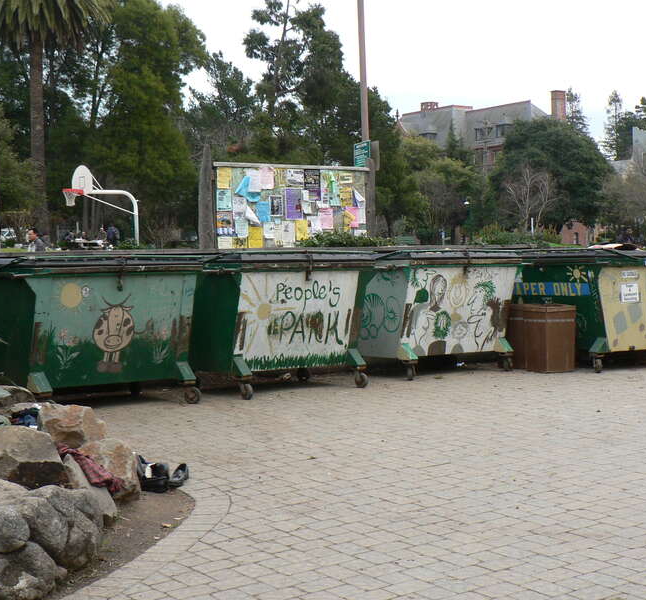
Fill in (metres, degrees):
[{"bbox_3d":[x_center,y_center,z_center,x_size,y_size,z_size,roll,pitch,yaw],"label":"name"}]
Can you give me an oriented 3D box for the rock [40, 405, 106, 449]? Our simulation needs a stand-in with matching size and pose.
[{"bbox_3d":[-1.998,1.017,9.400,0.540,0.350,0.460,-1,3,0],"label":"rock"}]

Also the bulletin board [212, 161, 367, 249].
[{"bbox_3d":[-0.390,-1.209,16.300,2.600,1.300,0.120,-3,4,-36],"label":"bulletin board"}]

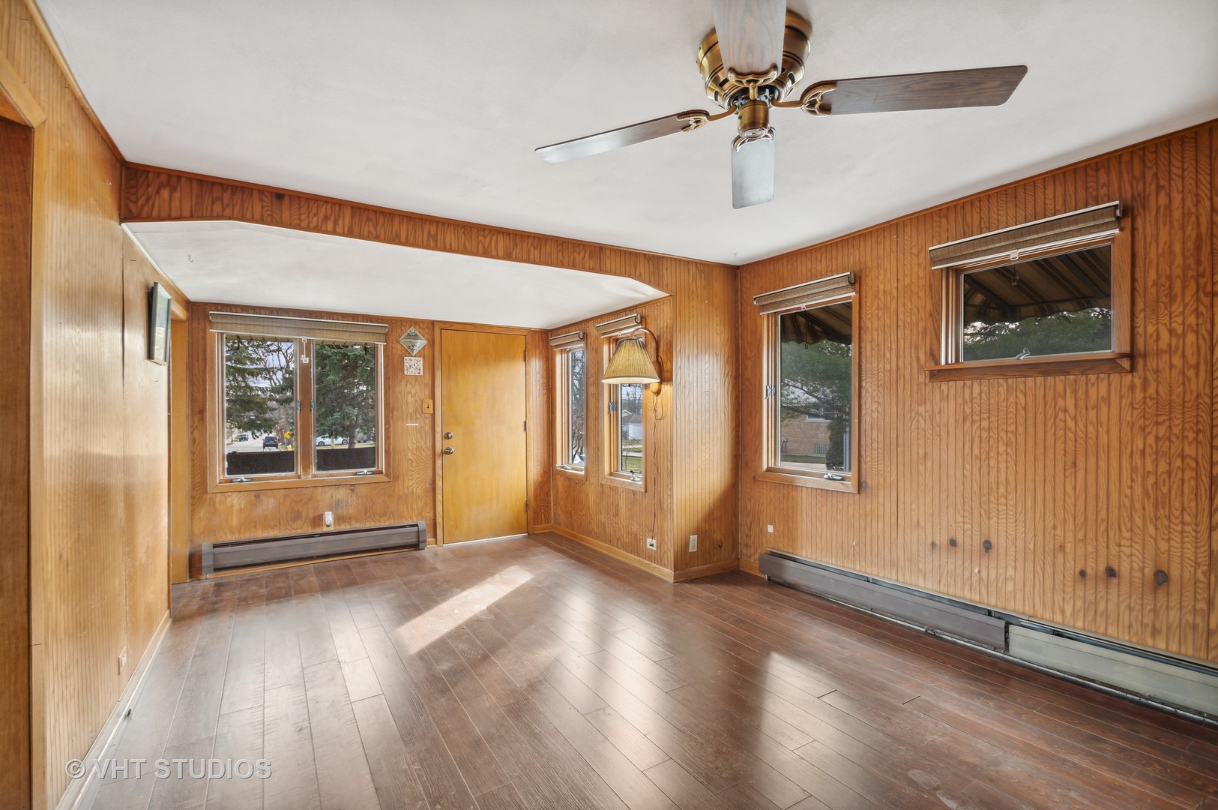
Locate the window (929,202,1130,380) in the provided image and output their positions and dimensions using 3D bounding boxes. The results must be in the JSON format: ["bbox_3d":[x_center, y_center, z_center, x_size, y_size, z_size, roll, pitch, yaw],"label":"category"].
[{"bbox_3d":[2.019,-0.501,2.509,0.120,0.731,0.796,0,0,-33],"label":"window"}]

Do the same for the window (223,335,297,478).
[{"bbox_3d":[-2.834,0.003,4.134,0.498,1.172,0.080,0,0,-30],"label":"window"}]

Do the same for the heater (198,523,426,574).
[{"bbox_3d":[-2.391,1.185,4.264,1.617,0.220,0.075,0,0,-30],"label":"heater"}]

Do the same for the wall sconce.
[{"bbox_3d":[0.177,-0.320,3.722,0.447,0.492,0.424,0,0,-33],"label":"wall sconce"}]

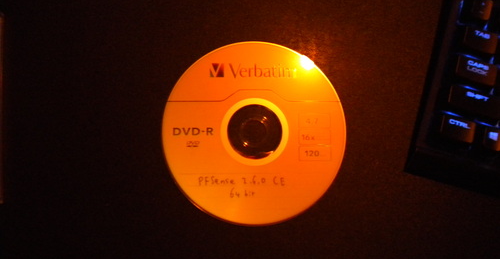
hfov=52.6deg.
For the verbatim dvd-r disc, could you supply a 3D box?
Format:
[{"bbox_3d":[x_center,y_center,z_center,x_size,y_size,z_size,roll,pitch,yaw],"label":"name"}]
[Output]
[{"bbox_3d":[0.003,0.001,0.329,0.120,0.001,0.120,0,84,-3],"label":"verbatim dvd-r disc"}]

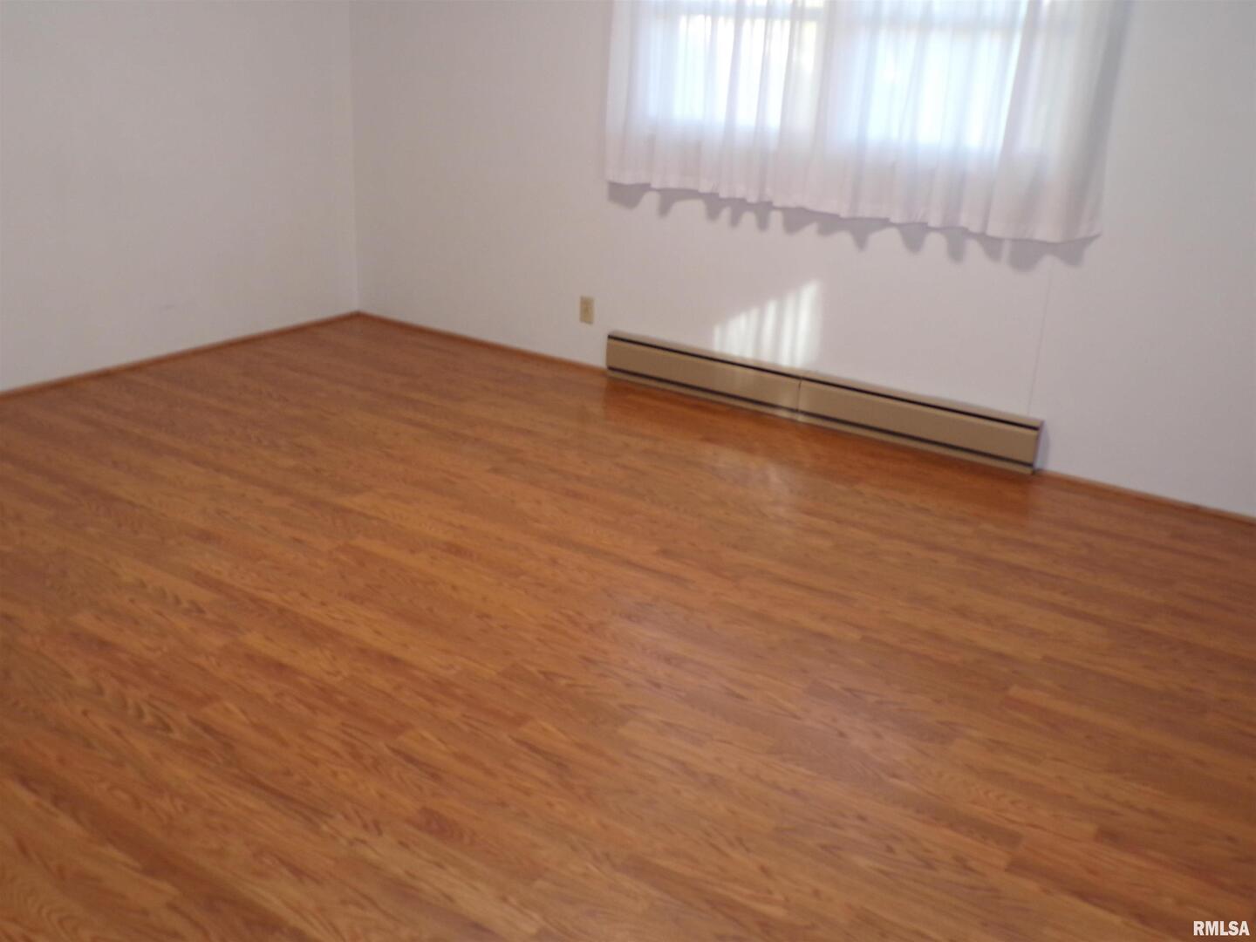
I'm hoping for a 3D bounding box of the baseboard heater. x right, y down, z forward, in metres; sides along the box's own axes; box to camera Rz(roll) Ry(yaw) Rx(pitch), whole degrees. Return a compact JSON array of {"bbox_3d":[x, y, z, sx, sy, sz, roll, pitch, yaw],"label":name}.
[{"bbox_3d":[0.691,-0.296,4.564,1.825,0.187,0.065,16,24,29],"label":"baseboard heater"}]

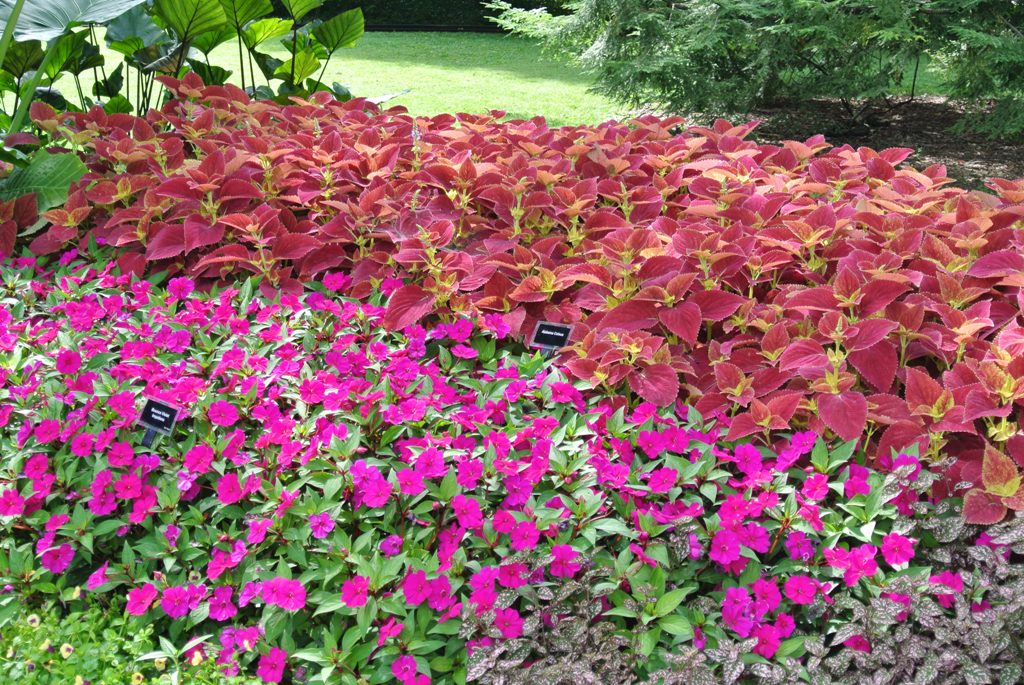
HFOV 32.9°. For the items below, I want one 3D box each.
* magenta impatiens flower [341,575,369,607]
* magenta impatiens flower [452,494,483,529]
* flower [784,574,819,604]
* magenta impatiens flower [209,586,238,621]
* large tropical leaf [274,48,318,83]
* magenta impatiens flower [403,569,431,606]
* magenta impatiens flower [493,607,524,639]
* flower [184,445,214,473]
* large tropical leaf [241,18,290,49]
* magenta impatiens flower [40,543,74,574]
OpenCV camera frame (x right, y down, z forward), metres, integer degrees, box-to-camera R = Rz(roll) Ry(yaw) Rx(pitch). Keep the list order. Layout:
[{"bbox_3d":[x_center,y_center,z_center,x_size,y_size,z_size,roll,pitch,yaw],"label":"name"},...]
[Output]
[{"bbox_3d":[-0.263,0.414,2.900,0.052,0.054,0.020,5,-13,15],"label":"magenta impatiens flower"},{"bbox_3d":[-0.083,0.316,3.250,0.058,0.020,0.062,-7,58,-27],"label":"magenta impatiens flower"},{"bbox_3d":[0.483,0.412,2.900,0.057,0.054,0.020,5,-27,15],"label":"flower"},{"bbox_3d":[-0.550,0.496,3.300,0.052,0.063,0.028,-4,-12,-15],"label":"magenta impatiens flower"},{"bbox_3d":[-0.769,-0.989,6.200,0.160,0.140,0.070,0,38,0],"label":"large tropical leaf"},{"bbox_3d":[-0.171,0.439,3.100,0.058,0.062,0.020,9,-19,30],"label":"magenta impatiens flower"},{"bbox_3d":[-0.006,0.519,3.220,0.058,0.058,0.025,0,-17,0],"label":"magenta impatiens flower"},{"bbox_3d":[-0.603,0.226,3.350,0.056,0.054,0.020,2,-24,7],"label":"flower"},{"bbox_3d":[-0.852,-1.071,6.000,0.170,0.115,0.120,-2,15,-8],"label":"large tropical leaf"},{"bbox_3d":[-0.837,0.397,3.200,0.060,0.020,0.058,0,56,-1],"label":"magenta impatiens flower"}]

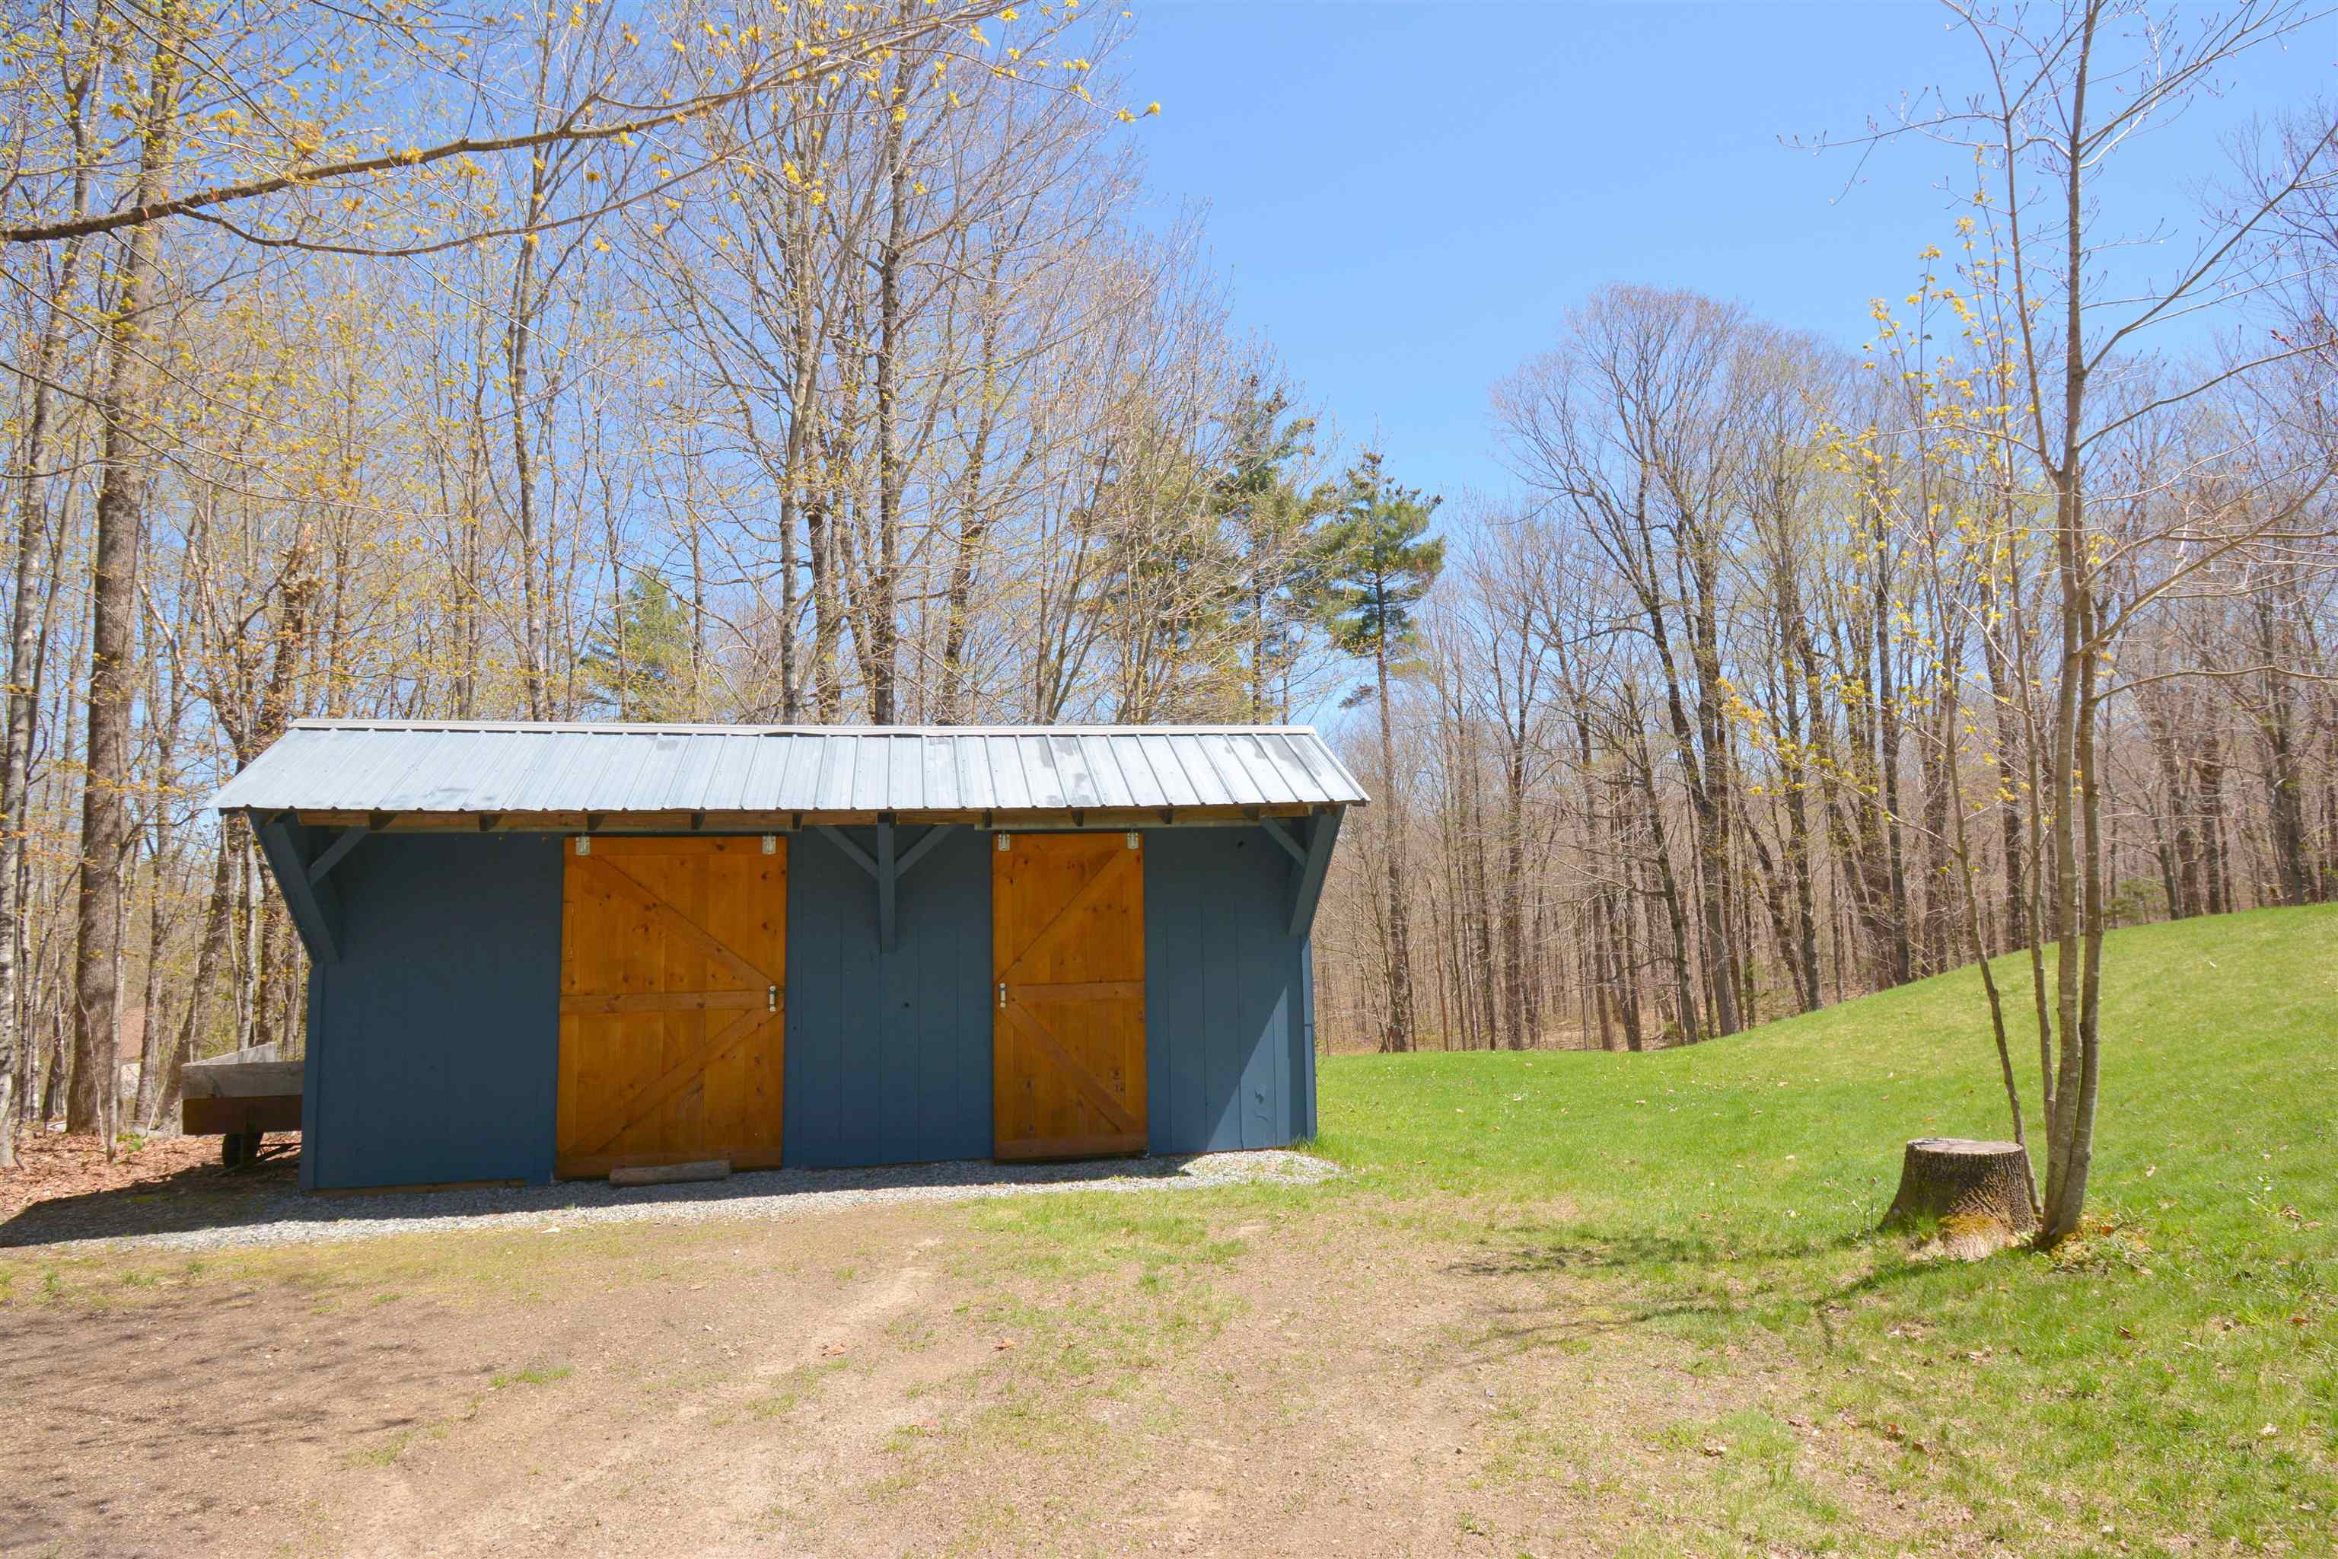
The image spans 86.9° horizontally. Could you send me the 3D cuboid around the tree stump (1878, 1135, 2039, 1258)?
[{"bbox_3d":[3.678,1.908,5.768,0.680,0.410,0.680,-1,-5,0],"label":"tree stump"}]

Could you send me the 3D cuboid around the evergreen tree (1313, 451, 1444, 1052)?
[{"bbox_3d":[3.807,-0.463,22.978,2.400,10.900,2.400,-1,-5,0],"label":"evergreen tree"}]

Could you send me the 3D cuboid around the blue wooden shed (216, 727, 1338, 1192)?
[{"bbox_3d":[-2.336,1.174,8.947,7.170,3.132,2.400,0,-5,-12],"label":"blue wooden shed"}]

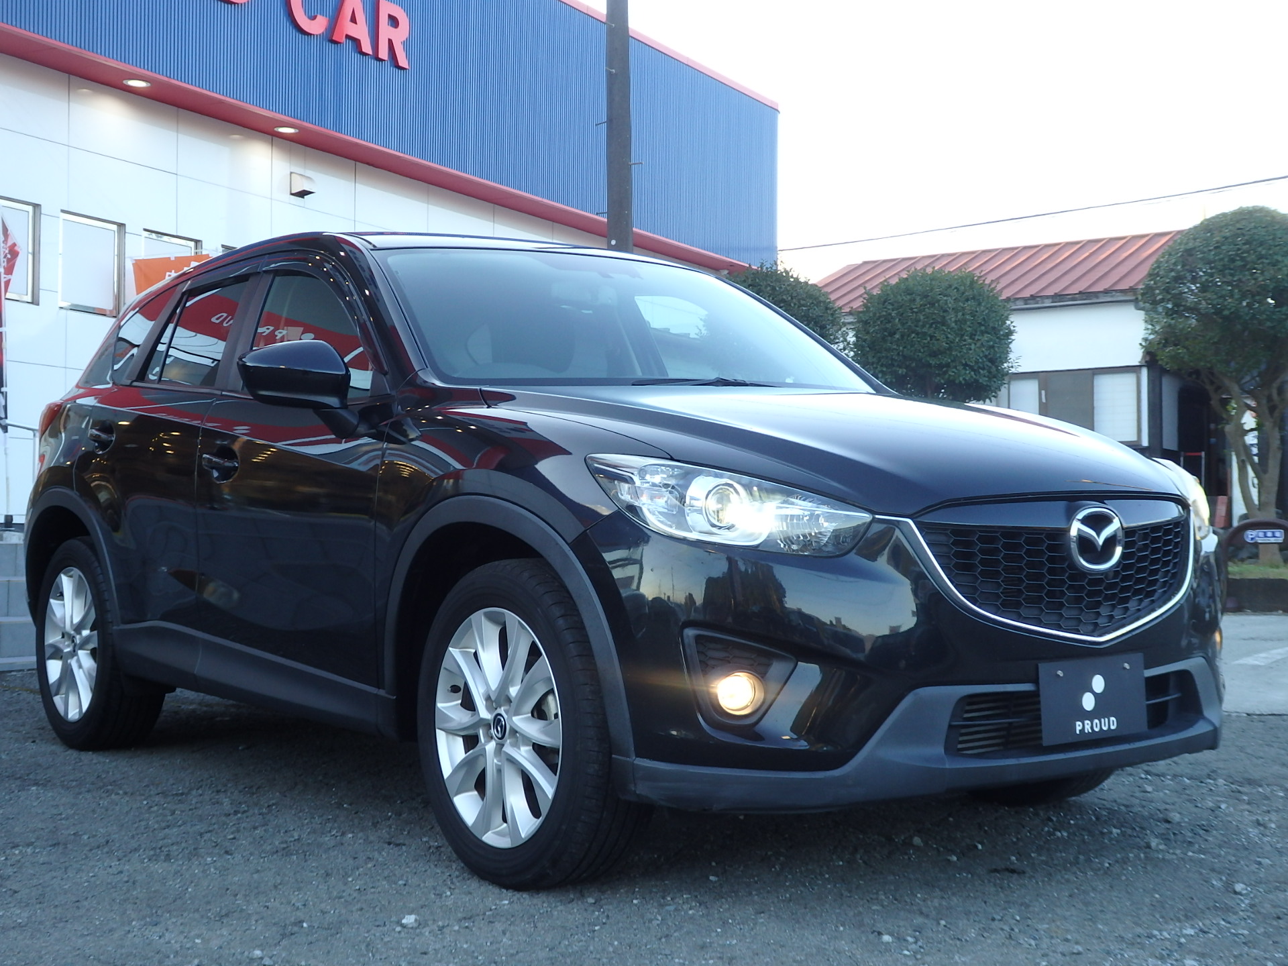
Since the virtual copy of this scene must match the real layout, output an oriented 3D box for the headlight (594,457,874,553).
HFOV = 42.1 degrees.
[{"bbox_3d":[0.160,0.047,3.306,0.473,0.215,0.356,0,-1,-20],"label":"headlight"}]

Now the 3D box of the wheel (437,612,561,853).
[{"bbox_3d":[-0.250,0.527,3.668,0.190,0.520,0.520,0,-1,-36],"label":"wheel"}]

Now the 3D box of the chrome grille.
[{"bbox_3d":[0.905,0.195,3.487,0.890,0.250,0.130,0,-1,-38],"label":"chrome grille"}]

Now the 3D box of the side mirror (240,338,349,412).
[{"bbox_3d":[-0.895,-0.266,4.271,0.245,0.178,0.170,0,-1,-38],"label":"side mirror"}]

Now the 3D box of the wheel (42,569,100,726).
[{"bbox_3d":[-1.899,0.558,5.806,0.190,0.520,0.520,0,-1,-38],"label":"wheel"}]

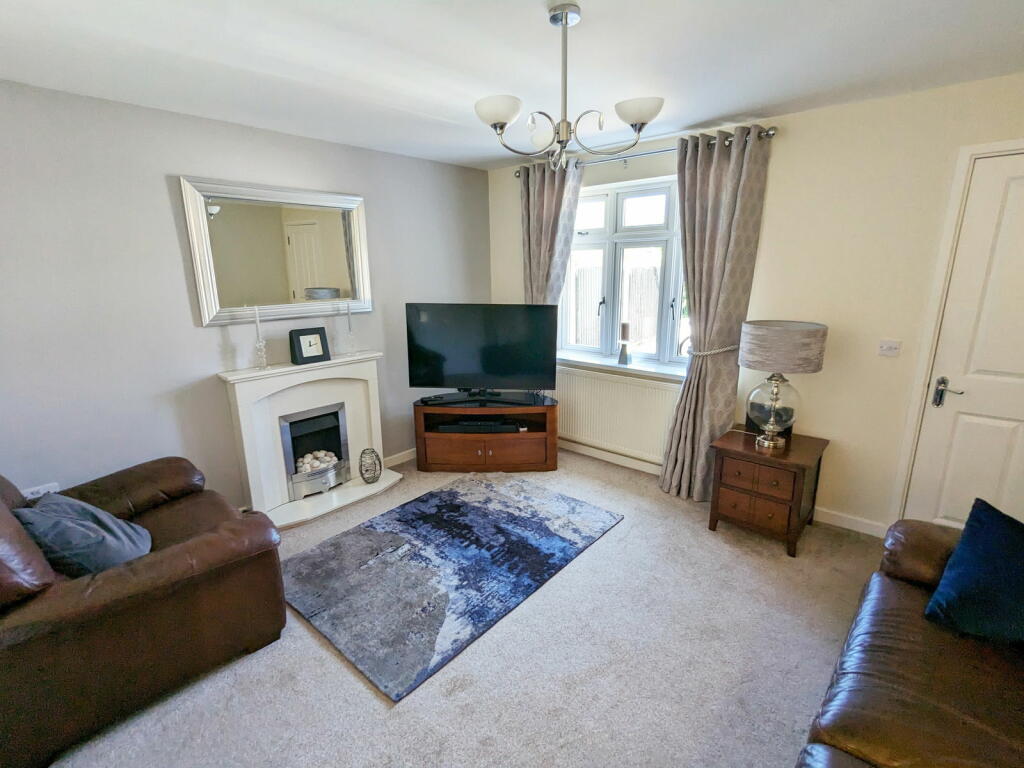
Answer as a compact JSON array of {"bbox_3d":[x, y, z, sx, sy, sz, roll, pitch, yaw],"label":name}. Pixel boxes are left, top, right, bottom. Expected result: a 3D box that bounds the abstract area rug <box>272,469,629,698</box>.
[{"bbox_3d":[-0.311,0.913,2.731,1.200,0.013,1.700,11,19,39],"label":"abstract area rug"}]

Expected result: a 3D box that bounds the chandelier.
[{"bbox_3d":[0.167,-0.952,1.565,0.580,0.460,0.540,-2,14,-3],"label":"chandelier"}]

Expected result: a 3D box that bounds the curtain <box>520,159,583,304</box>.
[{"bbox_3d":[0.299,-0.555,3.810,0.580,2.285,0.180,11,19,39],"label":"curtain"}]

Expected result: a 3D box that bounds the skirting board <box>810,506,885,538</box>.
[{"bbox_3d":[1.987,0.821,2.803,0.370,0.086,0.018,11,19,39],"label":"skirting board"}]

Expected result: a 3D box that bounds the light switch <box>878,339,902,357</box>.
[{"bbox_3d":[2.010,-0.190,2.514,0.088,0.084,0.011,11,19,39],"label":"light switch"}]

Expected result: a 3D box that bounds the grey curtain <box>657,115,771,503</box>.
[{"bbox_3d":[1.199,-0.345,2.965,0.530,2.250,0.180,11,19,39],"label":"grey curtain"}]

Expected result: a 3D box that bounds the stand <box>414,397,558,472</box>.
[{"bbox_3d":[-0.193,0.370,3.749,1.090,0.535,0.440,0,14,3],"label":"stand"}]

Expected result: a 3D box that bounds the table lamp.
[{"bbox_3d":[1.464,0.022,2.600,0.400,0.680,0.400,11,19,39],"label":"table lamp"}]

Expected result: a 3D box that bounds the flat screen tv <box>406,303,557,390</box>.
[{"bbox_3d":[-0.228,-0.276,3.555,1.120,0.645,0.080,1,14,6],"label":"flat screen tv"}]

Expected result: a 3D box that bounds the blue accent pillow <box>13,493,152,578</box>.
[{"bbox_3d":[-1.675,0.576,1.855,0.420,0.400,0.140,21,70,42],"label":"blue accent pillow"}]

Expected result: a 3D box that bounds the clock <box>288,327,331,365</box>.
[{"bbox_3d":[-1.282,-0.246,3.025,0.205,0.215,0.085,-13,19,-39],"label":"clock"}]

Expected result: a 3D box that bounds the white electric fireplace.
[{"bbox_3d":[-1.247,0.333,3.109,0.310,0.955,1.050,11,19,39],"label":"white electric fireplace"}]

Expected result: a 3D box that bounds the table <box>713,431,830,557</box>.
[{"bbox_3d":[1.494,0.601,2.790,0.500,0.535,0.500,11,19,39],"label":"table"}]

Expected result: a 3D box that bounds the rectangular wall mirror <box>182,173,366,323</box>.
[{"bbox_3d":[-1.345,-0.788,2.909,0.050,0.760,1.065,11,19,39],"label":"rectangular wall mirror"}]

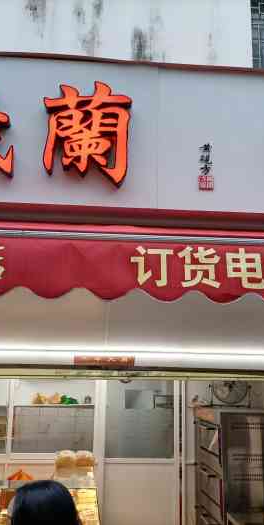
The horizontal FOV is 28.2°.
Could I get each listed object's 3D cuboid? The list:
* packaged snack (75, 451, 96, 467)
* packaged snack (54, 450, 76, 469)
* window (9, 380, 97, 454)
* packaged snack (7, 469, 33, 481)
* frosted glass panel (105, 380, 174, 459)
[{"bbox_3d":[-0.341,1.422,3.810,0.135,0.098,0.140,2,-14,-4],"label":"packaged snack"},{"bbox_3d":[-0.477,1.424,3.800,0.142,0.108,0.140,2,-14,-4],"label":"packaged snack"},{"bbox_3d":[-0.785,1.509,5.252,0.841,0.763,0.050,2,-14,-4],"label":"window"},{"bbox_3d":[-0.820,1.562,3.845,0.170,0.085,0.130,2,-14,-4],"label":"packaged snack"},{"bbox_3d":[0.083,1.554,5.303,0.687,0.798,0.030,2,-14,-4],"label":"frosted glass panel"}]

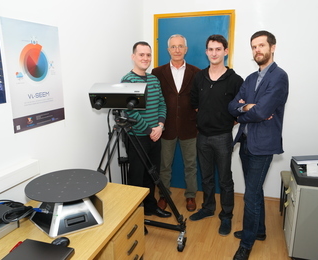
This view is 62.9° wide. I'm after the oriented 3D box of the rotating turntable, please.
[{"bbox_3d":[-0.470,0.364,1.371,0.400,0.183,0.400,-8,15,-28],"label":"rotating turntable"}]

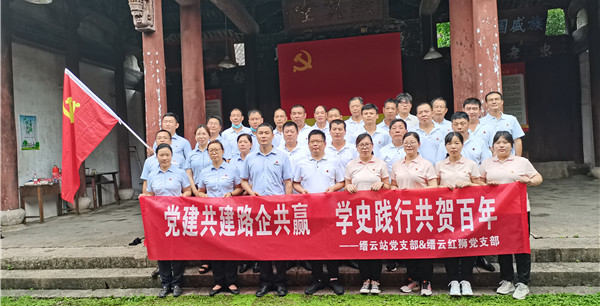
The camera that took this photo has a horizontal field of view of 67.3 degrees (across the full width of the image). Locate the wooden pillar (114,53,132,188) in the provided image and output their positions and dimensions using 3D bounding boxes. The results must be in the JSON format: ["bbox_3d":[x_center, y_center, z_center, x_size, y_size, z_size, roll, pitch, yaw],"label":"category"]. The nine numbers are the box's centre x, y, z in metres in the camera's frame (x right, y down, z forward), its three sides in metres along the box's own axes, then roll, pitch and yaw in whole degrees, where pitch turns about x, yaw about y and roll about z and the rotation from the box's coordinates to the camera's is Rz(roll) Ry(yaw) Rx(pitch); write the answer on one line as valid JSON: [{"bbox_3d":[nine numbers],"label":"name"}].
[{"bbox_3d":[-5.458,-1.026,13.850,0.330,4.241,0.330,-3,0,9],"label":"wooden pillar"}]

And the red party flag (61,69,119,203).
[{"bbox_3d":[-2.522,-0.210,5.400,0.620,1.560,0.250,-3,0,-5],"label":"red party flag"}]

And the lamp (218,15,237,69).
[{"bbox_3d":[-1.823,-2.759,11.182,0.430,1.324,0.430,-3,0,9],"label":"lamp"}]

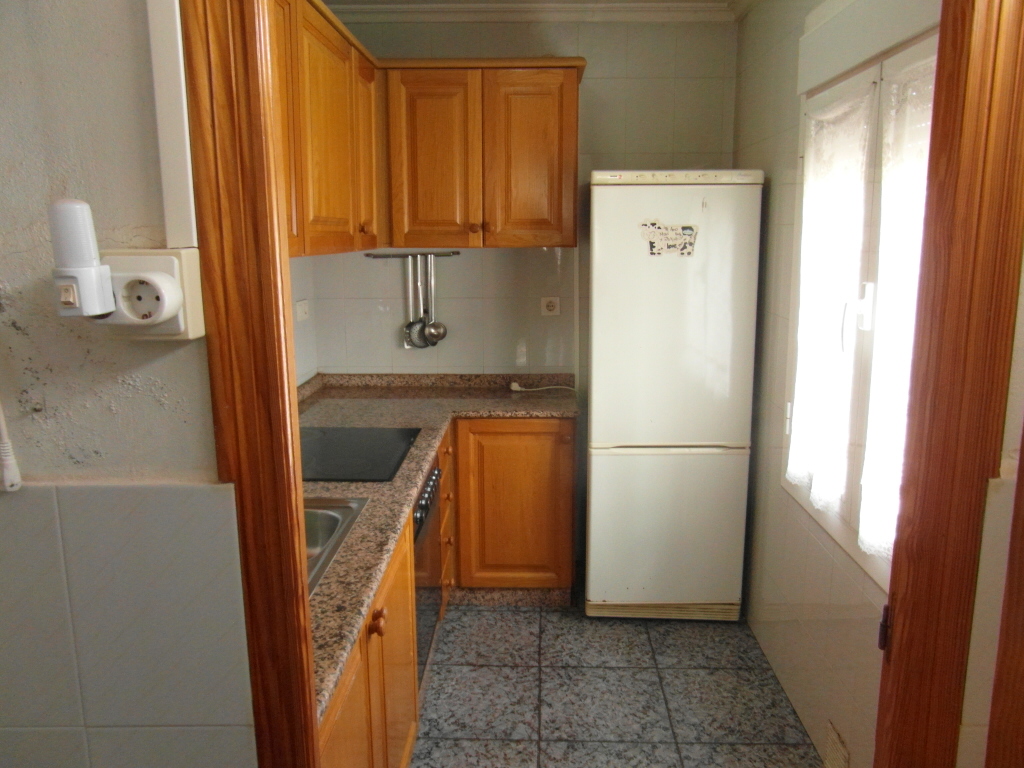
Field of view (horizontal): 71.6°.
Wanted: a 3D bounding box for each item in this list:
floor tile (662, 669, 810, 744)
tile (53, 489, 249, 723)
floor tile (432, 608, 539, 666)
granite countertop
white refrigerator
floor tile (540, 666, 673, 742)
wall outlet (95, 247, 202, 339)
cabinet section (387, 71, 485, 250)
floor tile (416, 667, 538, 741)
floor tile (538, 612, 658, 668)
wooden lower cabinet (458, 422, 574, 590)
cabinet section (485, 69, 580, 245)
[{"bbox_3d":[0.680,1.018,2.250,0.392,0.012,0.379,0,10,2],"label":"floor tile"},{"bbox_3d":[-0.406,0.257,0.821,0.203,0.298,0.012,0,10,2],"label":"tile"},{"bbox_3d":[-0.091,0.949,2.650,0.391,0.012,0.386,0,10,2],"label":"floor tile"},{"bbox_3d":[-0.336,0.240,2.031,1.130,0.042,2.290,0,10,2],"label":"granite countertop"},{"bbox_3d":[0.591,0.036,2.912,0.599,1.679,0.570,0,10,3],"label":"white refrigerator"},{"bbox_3d":[0.288,1.017,2.262,0.391,0.012,0.379,0,10,2],"label":"floor tile"},{"bbox_3d":[-0.369,-0.091,0.725,0.090,0.088,0.050,0,10,2],"label":"wall outlet"},{"bbox_3d":[-0.285,-0.902,2.922,0.368,0.659,0.360,0,12,2],"label":"cabinet section"},{"bbox_3d":[-0.103,1.017,2.274,0.391,0.012,0.379,0,10,2],"label":"floor tile"},{"bbox_3d":[0.300,0.949,2.639,0.391,0.012,0.386,0,10,2],"label":"floor tile"},{"bbox_3d":[0.024,0.424,2.999,0.452,0.687,0.520,0,10,2],"label":"wooden lower cabinet"},{"bbox_3d":[0.080,-0.901,2.908,0.361,0.659,0.360,0,12,2],"label":"cabinet section"}]

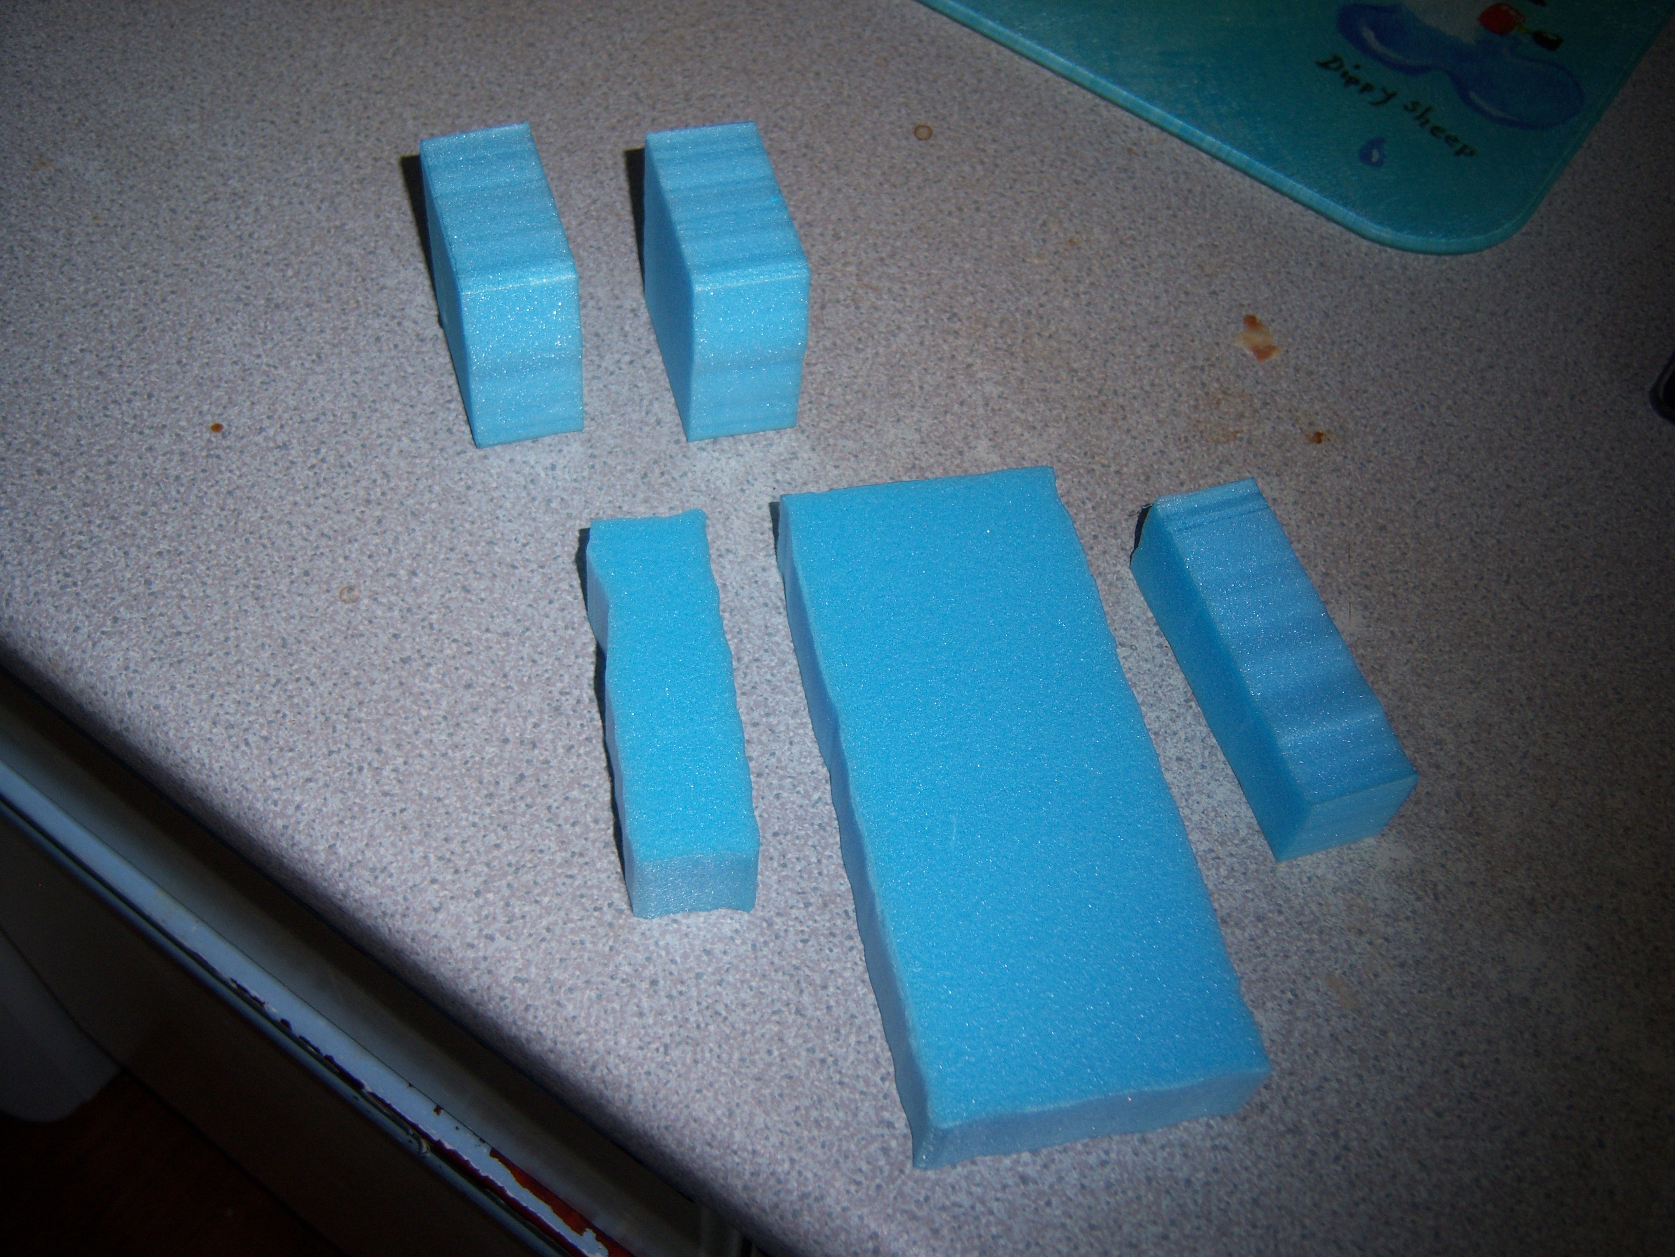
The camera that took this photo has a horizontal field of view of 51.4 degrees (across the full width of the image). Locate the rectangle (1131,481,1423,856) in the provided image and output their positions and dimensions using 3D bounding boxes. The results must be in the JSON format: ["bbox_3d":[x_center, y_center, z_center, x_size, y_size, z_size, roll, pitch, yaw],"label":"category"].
[{"bbox_3d":[0.119,0.009,0.485,0.032,0.030,0.105,-10,55,-14],"label":"rectangle"}]

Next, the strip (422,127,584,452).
[{"bbox_3d":[-0.101,-0.103,0.524,0.032,0.063,0.069,-11,55,-14],"label":"strip"}]

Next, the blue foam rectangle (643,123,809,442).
[{"bbox_3d":[-0.035,-0.105,0.532,0.034,0.064,0.069,-9,55,-13],"label":"blue foam rectangle"}]

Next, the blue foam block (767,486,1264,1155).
[{"bbox_3d":[0.041,0.038,0.458,0.083,0.023,0.195,-6,54,-11],"label":"blue foam block"}]

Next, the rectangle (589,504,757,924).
[{"bbox_3d":[-0.044,0.020,0.458,0.031,0.030,0.111,-5,54,-10],"label":"rectangle"}]

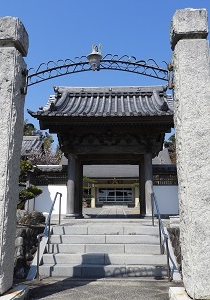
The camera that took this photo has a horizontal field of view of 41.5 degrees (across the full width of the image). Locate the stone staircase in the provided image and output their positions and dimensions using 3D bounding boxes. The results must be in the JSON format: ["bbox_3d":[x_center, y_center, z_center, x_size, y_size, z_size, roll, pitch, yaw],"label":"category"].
[{"bbox_3d":[0.012,2.310,6.640,2.653,0.952,1.995,-1,-12,3],"label":"stone staircase"}]

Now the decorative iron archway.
[{"bbox_3d":[-0.126,-1.587,5.377,2.754,0.677,0.091,-1,-12,3],"label":"decorative iron archway"}]

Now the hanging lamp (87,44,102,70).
[{"bbox_3d":[-0.208,-1.800,5.430,0.284,0.531,0.284,-1,-12,3],"label":"hanging lamp"}]

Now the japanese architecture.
[{"bbox_3d":[0.216,-0.025,10.706,5.179,5.161,3.934,-1,-12,3],"label":"japanese architecture"}]

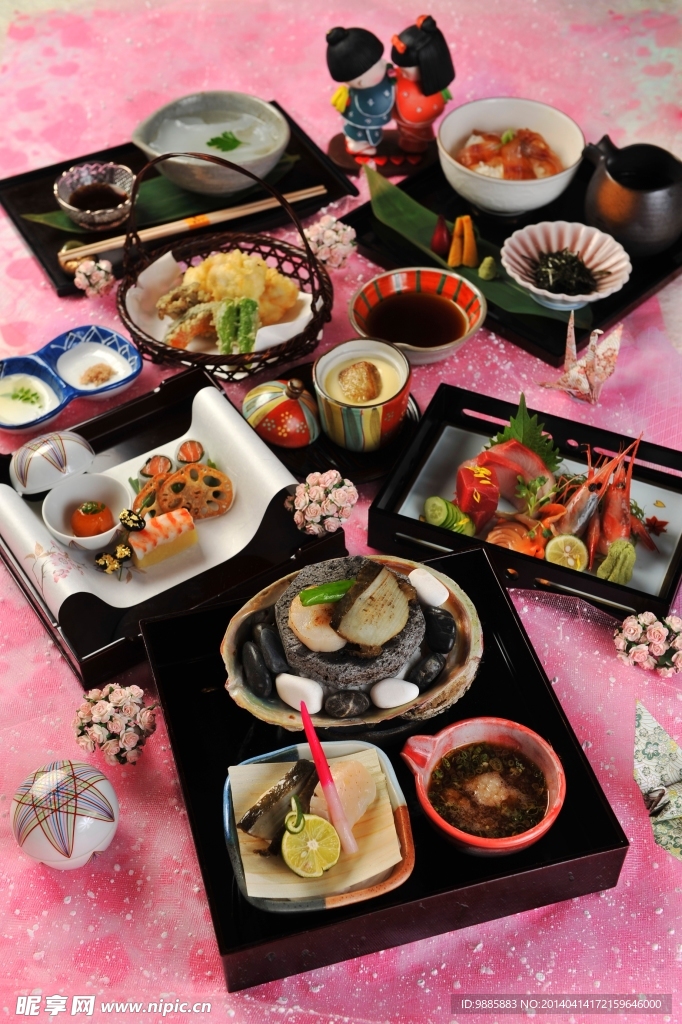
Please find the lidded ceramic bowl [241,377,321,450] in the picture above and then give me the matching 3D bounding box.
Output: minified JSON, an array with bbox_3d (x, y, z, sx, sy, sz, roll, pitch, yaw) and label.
[{"bbox_3d":[-0.040,-0.083,1.120,0.061,0.039,0.061,12,42,-14],"label":"lidded ceramic bowl"}]

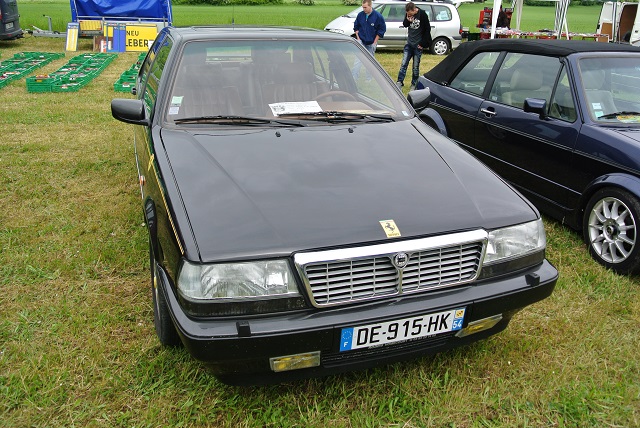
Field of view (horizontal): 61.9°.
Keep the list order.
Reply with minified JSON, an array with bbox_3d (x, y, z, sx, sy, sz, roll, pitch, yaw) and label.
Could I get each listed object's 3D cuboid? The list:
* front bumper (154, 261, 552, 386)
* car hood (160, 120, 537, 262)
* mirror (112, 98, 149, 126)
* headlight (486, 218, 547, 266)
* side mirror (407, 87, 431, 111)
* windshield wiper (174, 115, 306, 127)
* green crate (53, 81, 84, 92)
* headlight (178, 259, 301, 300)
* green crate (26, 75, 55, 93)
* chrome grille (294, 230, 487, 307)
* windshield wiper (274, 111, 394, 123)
[{"bbox_3d":[0.240,0.379,2.268,1.720,0.300,0.540,-6,23,-18],"label":"front bumper"},{"bbox_3d":[0.087,-0.196,2.554,1.530,0.210,1.320,-6,23,-18],"label":"car hood"},{"bbox_3d":[-1.067,-0.571,2.995,0.190,0.140,0.120,-6,23,-18],"label":"mirror"},{"bbox_3d":[0.837,0.107,2.274,0.400,0.145,0.170,-6,23,-18],"label":"headlight"},{"bbox_3d":[0.666,-0.761,3.558,0.190,0.140,0.120,-6,23,-18],"label":"side mirror"},{"bbox_3d":[-0.434,-0.512,2.941,0.710,0.060,0.090,-6,23,-18],"label":"windshield wiper"},{"bbox_3d":[-4.449,-2.260,9.449,0.400,0.130,0.600,-3,23,-9],"label":"green crate"},{"bbox_3d":[-0.290,0.228,1.914,0.400,0.145,0.170,-6,23,-18],"label":"headlight"},{"bbox_3d":[-4.836,-2.298,9.361,0.400,0.240,0.600,-3,23,-9],"label":"green crate"},{"bbox_3d":[0.297,0.206,2.033,0.810,0.215,0.100,-6,23,-18],"label":"chrome grille"},{"bbox_3d":[0.110,-0.565,3.101,0.720,0.060,0.085,-6,23,-18],"label":"windshield wiper"}]

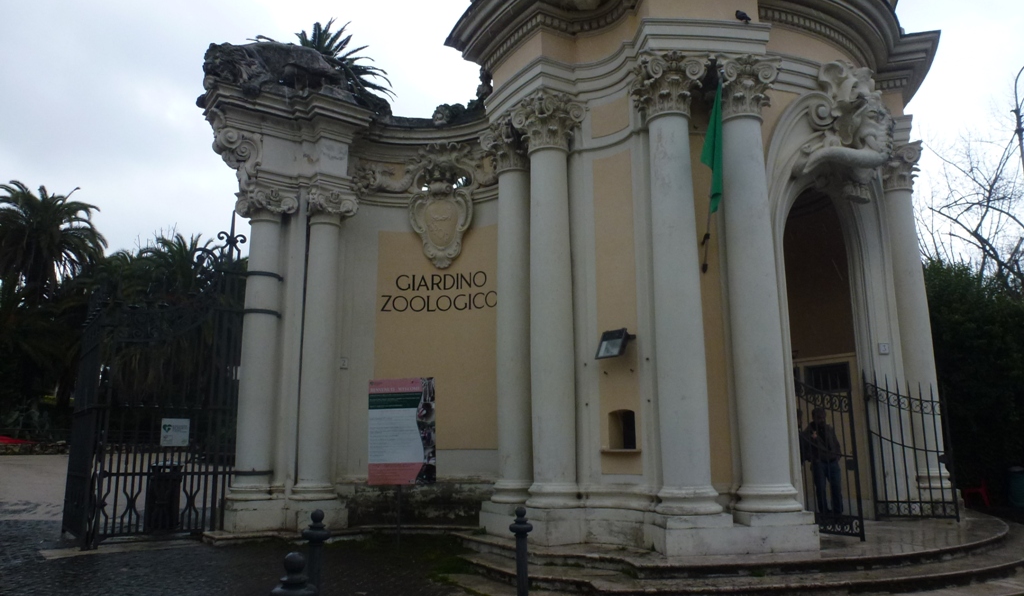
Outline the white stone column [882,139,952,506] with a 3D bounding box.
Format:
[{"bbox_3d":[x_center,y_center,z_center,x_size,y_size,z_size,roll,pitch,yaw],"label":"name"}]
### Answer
[{"bbox_3d":[6.667,0.206,11.918,0.820,5.880,0.820,8,-14,-39],"label":"white stone column"}]

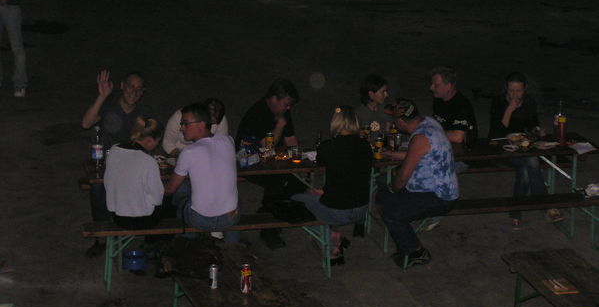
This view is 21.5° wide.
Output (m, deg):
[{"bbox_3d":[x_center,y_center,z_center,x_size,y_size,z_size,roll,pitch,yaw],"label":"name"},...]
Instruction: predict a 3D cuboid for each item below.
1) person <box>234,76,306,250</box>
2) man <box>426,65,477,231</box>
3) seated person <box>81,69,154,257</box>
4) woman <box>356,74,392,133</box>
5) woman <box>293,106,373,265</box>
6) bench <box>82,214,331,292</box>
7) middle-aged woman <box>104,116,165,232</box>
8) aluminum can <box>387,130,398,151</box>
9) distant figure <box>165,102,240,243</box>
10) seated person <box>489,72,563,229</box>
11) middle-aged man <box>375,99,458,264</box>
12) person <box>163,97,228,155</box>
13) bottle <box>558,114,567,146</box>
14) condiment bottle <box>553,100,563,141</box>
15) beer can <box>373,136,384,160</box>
[{"bbox_3d":[-0.253,0.043,13.272,0.545,1.333,0.788,-9,19,-31],"label":"person"},{"bbox_3d":[1.323,-0.072,13.708,0.500,1.360,0.690,14,23,35],"label":"man"},{"bbox_3d":[-1.502,0.036,13.023,0.586,1.454,0.788,-3,17,-12],"label":"seated person"},{"bbox_3d":[0.668,0.007,13.454,0.485,1.323,0.707,-9,19,-30],"label":"woman"},{"bbox_3d":[0.291,0.279,12.441,0.556,1.353,0.646,-7,18,-25],"label":"woman"},{"bbox_3d":[-0.623,0.757,12.320,2.161,0.480,0.263,-2,16,-10],"label":"bench"},{"bbox_3d":[-1.314,0.336,12.542,0.490,1.250,0.700,0,19,-4],"label":"middle-aged woman"},{"bbox_3d":[0.789,-0.106,13.256,0.067,0.172,0.067,-3,19,-12],"label":"aluminum can"},{"bbox_3d":[-0.775,0.276,12.316,0.566,1.404,0.747,-7,18,-25],"label":"distant figure"},{"bbox_3d":[1.964,-0.052,13.714,0.545,1.323,0.707,-3,17,-12],"label":"seated person"},{"bbox_3d":[0.965,0.220,12.880,0.710,1.320,0.530,11,21,27],"label":"middle-aged man"},{"bbox_3d":[-0.845,0.131,13.159,0.545,1.212,0.808,-2,16,-10],"label":"person"},{"bbox_3d":[2.252,-0.189,13.461,0.068,0.250,0.068,-3,19,-12],"label":"bottle"},{"bbox_3d":[2.231,-0.271,13.580,0.075,0.330,0.075,-3,19,-12],"label":"condiment bottle"},{"bbox_3d":[0.661,-0.040,13.064,0.067,0.168,0.067,-3,19,-12],"label":"beer can"}]

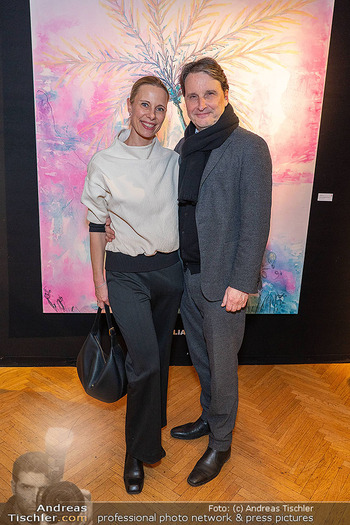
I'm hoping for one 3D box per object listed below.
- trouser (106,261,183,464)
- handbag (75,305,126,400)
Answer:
[{"bbox_3d":[-0.143,0.446,1.755,0.360,0.995,0.370,0,13,-11],"label":"trouser"},{"bbox_3d":[-0.330,0.424,1.696,0.180,0.480,0.310,-10,18,-44],"label":"handbag"}]

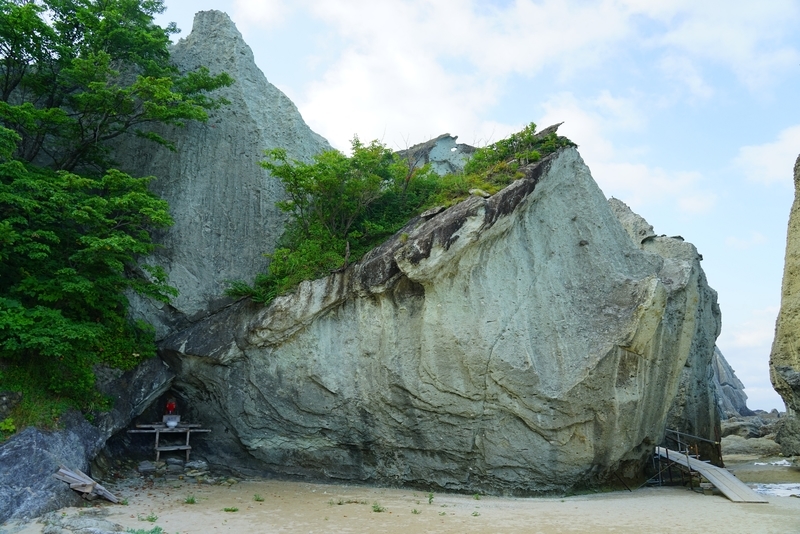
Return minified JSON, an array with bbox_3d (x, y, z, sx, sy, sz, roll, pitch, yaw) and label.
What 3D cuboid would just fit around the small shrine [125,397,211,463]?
[{"bbox_3d":[-6.050,4.320,14.250,2.000,1.550,0.950,3,-16,-12],"label":"small shrine"}]

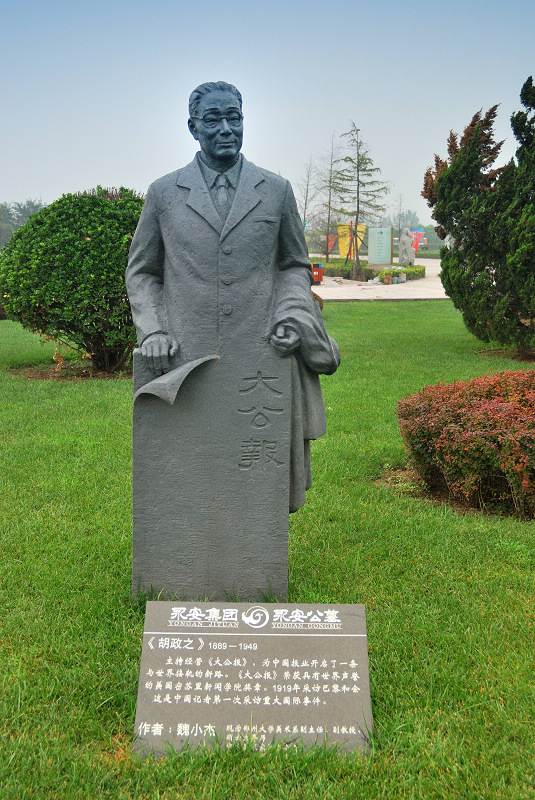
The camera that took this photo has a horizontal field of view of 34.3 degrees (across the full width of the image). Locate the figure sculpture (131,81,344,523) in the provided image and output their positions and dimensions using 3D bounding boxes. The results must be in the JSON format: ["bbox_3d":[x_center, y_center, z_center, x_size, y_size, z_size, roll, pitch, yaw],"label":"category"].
[{"bbox_3d":[-0.145,-0.379,3.613,0.900,1.800,0.550,1,11,0],"label":"figure sculpture"}]

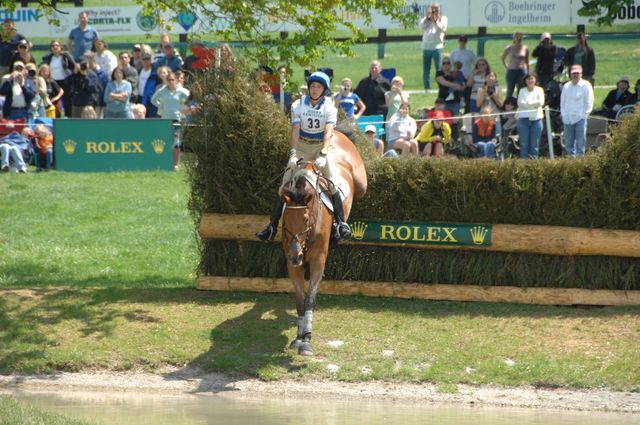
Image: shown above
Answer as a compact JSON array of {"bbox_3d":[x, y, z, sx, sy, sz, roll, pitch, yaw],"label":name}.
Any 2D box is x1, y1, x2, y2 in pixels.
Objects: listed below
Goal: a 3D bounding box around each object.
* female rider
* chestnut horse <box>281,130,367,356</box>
[{"bbox_3d":[-0.141,-0.520,48.600,0.840,1.530,0.750,0,2,8],"label":"female rider"},{"bbox_3d":[0.023,0.275,48.800,0.650,1.800,2.400,0,11,12],"label":"chestnut horse"}]

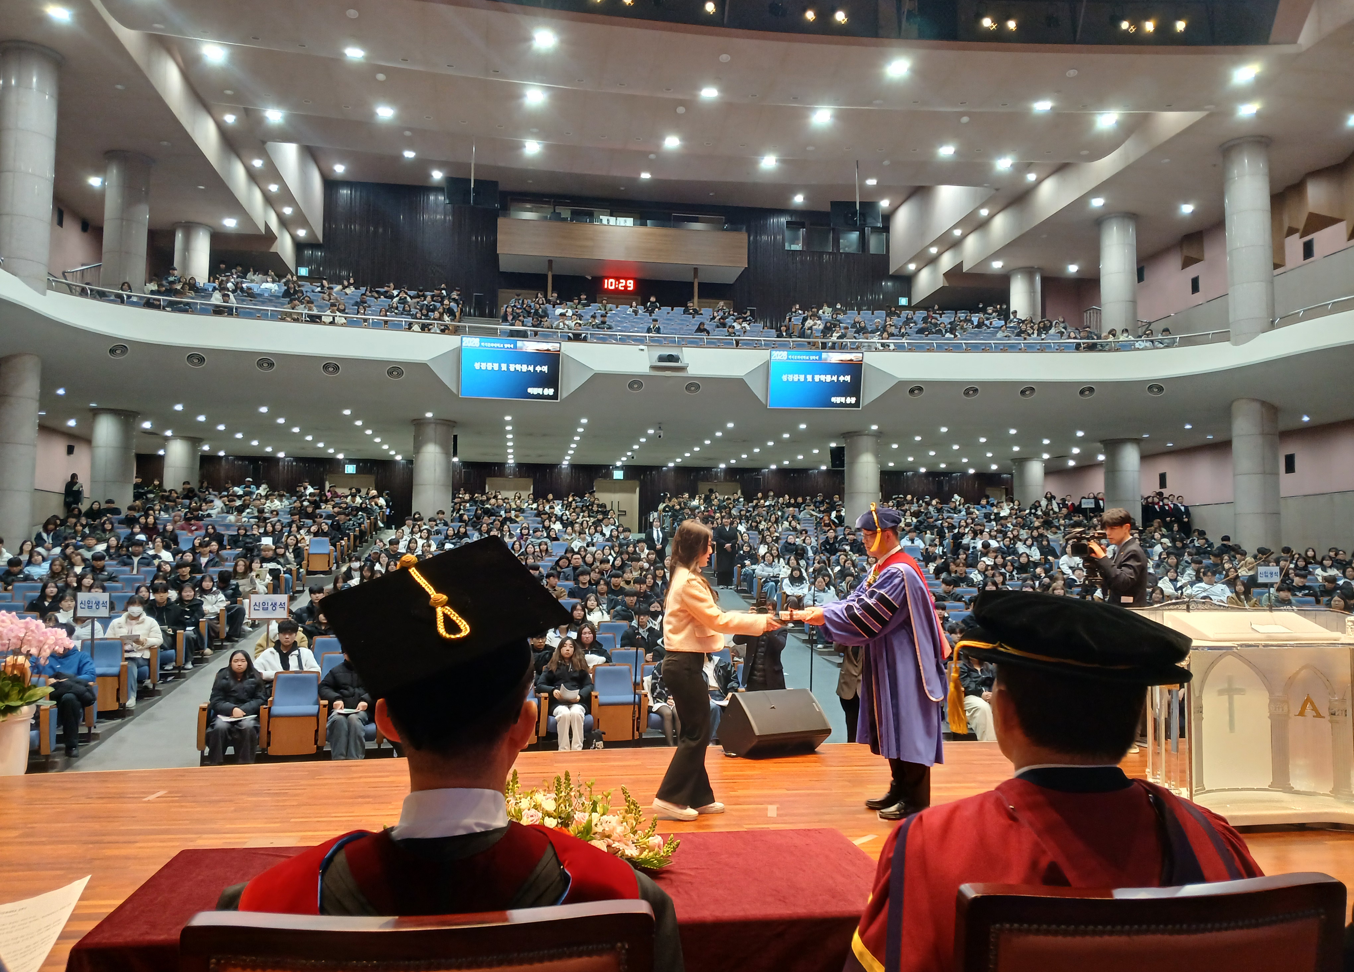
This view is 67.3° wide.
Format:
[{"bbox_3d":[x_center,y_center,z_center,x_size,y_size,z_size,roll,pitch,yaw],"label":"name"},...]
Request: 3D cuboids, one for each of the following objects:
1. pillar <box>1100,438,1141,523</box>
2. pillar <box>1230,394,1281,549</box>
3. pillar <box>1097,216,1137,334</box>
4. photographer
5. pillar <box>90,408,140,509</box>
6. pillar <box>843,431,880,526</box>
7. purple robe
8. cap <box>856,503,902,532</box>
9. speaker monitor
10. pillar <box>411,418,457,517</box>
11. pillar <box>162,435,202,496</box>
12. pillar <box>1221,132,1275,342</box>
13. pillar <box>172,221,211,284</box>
[{"bbox_3d":[13.068,0.379,29.884,1.050,3.480,1.050,1,-4,-9],"label":"pillar"},{"bbox_3d":[14.447,0.202,25.313,1.030,4.600,1.030,1,-4,-9],"label":"pillar"},{"bbox_3d":[13.695,-6.251,31.534,1.100,4.300,1.100,1,-4,-9],"label":"pillar"},{"bbox_3d":[3.241,1.087,7.502,0.520,1.800,0.520,3,-5,-34],"label":"photographer"},{"bbox_3d":[-14.247,-0.176,25.615,1.050,3.380,1.050,1,-4,-9],"label":"pillar"},{"bbox_3d":[5.248,0.309,28.656,1.050,3.500,1.050,1,-4,-9],"label":"pillar"},{"bbox_3d":[1.185,0.965,5.859,0.710,1.180,0.580,1,-4,-10],"label":"purple robe"},{"bbox_3d":[1.178,0.186,5.930,0.265,0.145,0.265,-6,-3,0],"label":"cap"},{"bbox_3d":[0.725,1.739,7.504,0.675,0.440,0.550,3,-5,-30],"label":"speaker monitor"},{"bbox_3d":[-6.713,-0.052,27.976,1.100,3.500,1.100,1,-4,-9],"label":"pillar"},{"bbox_3d":[-15.089,-0.161,31.008,1.050,2.600,1.050,1,-4,-9],"label":"pillar"},{"bbox_3d":[14.498,-6.159,25.746,1.100,5.450,1.100,1,-4,-9],"label":"pillar"},{"bbox_3d":[-15.013,-6.655,31.473,1.050,2.620,1.050,1,-4,-9],"label":"pillar"}]

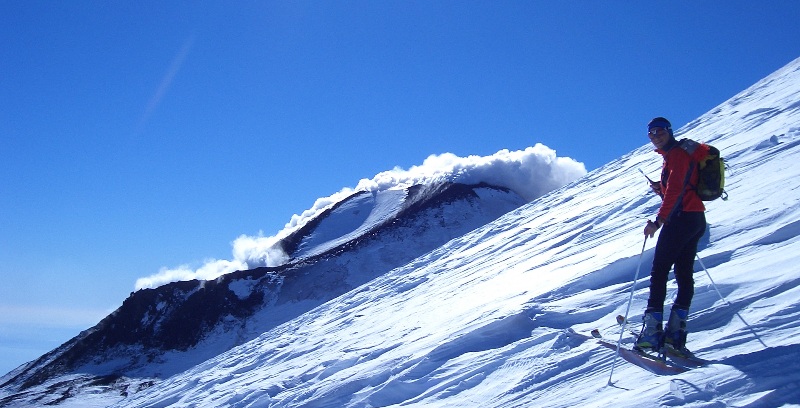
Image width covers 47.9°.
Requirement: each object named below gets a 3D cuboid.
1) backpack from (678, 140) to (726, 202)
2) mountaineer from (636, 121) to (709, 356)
[{"bbox_3d":[2.303,-0.244,6.772,0.260,0.440,0.290,-3,-7,30],"label":"backpack"},{"bbox_3d":[2.066,0.224,6.832,0.500,1.770,0.560,-3,-7,30],"label":"mountaineer"}]

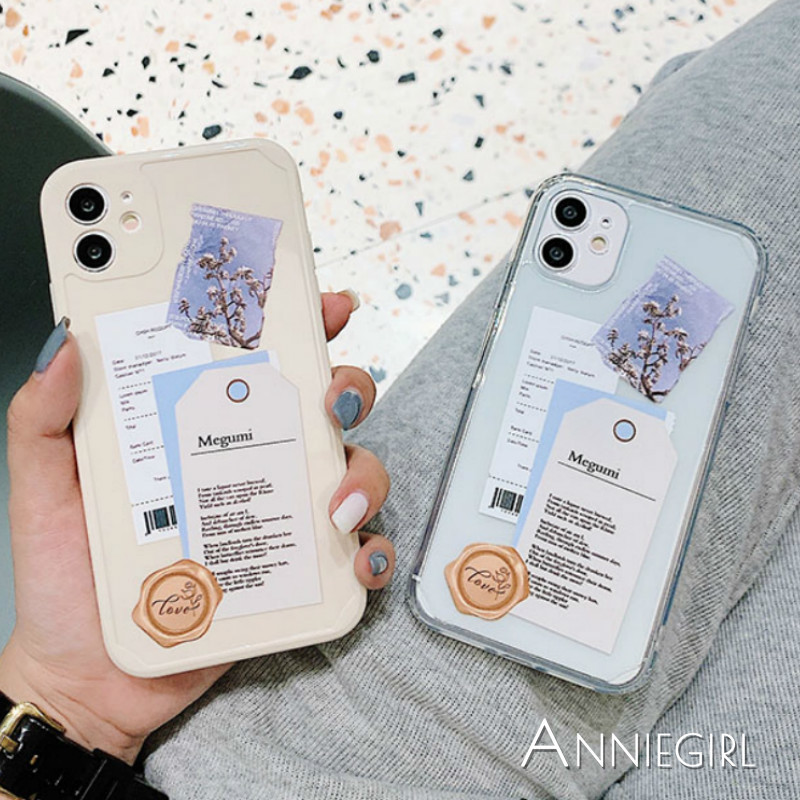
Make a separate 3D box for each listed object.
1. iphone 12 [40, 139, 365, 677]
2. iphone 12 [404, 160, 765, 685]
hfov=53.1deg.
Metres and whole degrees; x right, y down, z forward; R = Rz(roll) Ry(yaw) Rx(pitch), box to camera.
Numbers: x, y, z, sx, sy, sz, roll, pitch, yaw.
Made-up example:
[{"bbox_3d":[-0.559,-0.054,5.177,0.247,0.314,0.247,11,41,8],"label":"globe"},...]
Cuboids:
[{"bbox_3d":[-0.059,0.000,0.243,0.078,0.011,0.155,-9,88,-8],"label":"iphone 12"},{"bbox_3d":[0.061,0.008,0.256,0.078,0.011,0.155,18,84,8],"label":"iphone 12"}]

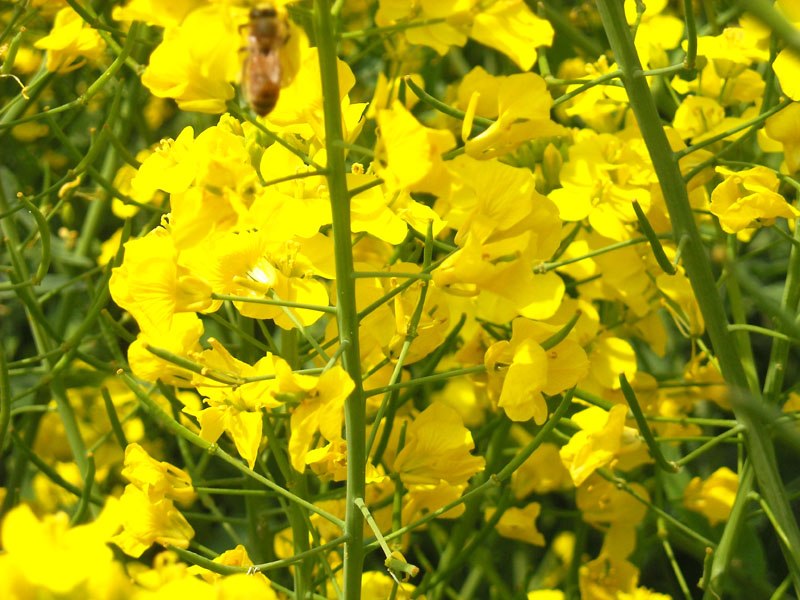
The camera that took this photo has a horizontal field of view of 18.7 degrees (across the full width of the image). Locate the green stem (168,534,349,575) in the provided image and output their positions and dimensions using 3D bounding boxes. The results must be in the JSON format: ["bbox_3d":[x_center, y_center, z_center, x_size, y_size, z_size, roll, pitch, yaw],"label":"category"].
[{"bbox_3d":[-0.018,0.032,0.307,0.023,0.005,0.003,-1,16,-17],"label":"green stem"}]

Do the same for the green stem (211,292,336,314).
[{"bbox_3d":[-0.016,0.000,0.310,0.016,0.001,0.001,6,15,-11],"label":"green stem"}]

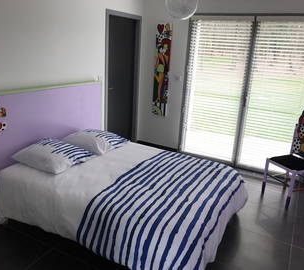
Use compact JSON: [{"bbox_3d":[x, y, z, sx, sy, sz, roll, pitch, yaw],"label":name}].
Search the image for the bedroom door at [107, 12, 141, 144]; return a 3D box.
[{"bbox_3d":[-0.472,-0.744,4.543,0.100,2.100,0.910,12,18,27],"label":"bedroom door"}]

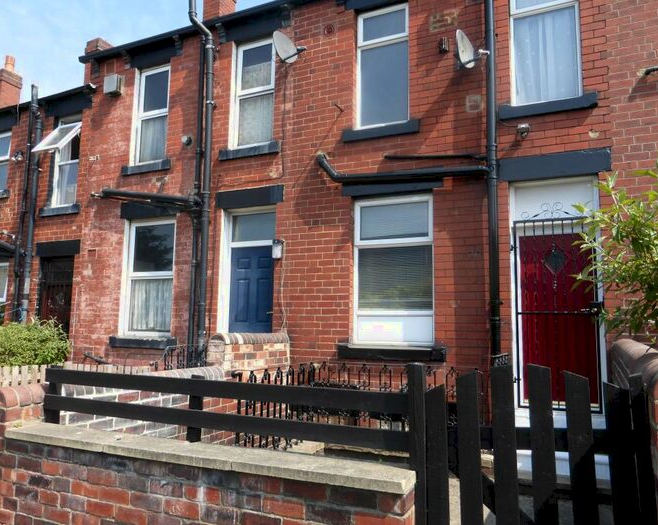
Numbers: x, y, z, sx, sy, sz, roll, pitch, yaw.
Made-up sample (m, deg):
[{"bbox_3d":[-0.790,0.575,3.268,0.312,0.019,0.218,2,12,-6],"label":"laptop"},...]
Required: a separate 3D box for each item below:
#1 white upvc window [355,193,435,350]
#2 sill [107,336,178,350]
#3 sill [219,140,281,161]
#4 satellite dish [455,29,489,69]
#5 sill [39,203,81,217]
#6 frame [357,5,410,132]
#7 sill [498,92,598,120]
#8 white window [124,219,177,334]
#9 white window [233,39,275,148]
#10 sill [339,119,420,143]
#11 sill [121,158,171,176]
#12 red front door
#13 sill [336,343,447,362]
[{"bbox_3d":[0.803,0.112,6.171,1.036,1.805,0.100,-2,-6,26],"label":"white upvc window"},{"bbox_3d":[-2.889,1.268,7.955,1.392,0.156,0.155,-2,-7,25],"label":"sill"},{"bbox_3d":[-1.155,-1.619,7.490,1.052,0.155,0.155,-2,-7,25],"label":"sill"},{"bbox_3d":[1.656,-2.475,5.890,0.420,0.470,0.490,-5,-8,40],"label":"satellite dish"},{"bbox_3d":[-4.806,-0.921,9.118,1.110,0.147,0.155,-2,-7,25],"label":"sill"},{"bbox_3d":[0.716,-2.498,6.493,0.728,1.554,0.100,-2,-6,26],"label":"frame"},{"bbox_3d":[2.365,-1.664,5.491,0.955,0.137,0.170,-2,-6,26],"label":"sill"},{"bbox_3d":[-2.712,0.256,7.852,1.065,1.814,0.100,-2,-6,26],"label":"white window"},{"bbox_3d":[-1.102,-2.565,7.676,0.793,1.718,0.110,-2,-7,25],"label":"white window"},{"bbox_3d":[0.668,-1.609,6.304,0.980,0.158,0.170,-2,-6,26],"label":"sill"},{"bbox_3d":[-2.817,-1.475,7.971,1.016,0.146,0.170,-2,-6,26],"label":"sill"},{"bbox_3d":[2.528,0.602,5.628,0.765,1.900,0.055,-2,-7,25],"label":"red front door"},{"bbox_3d":[0.739,1.070,5.982,1.325,0.157,0.170,-2,-6,26],"label":"sill"}]

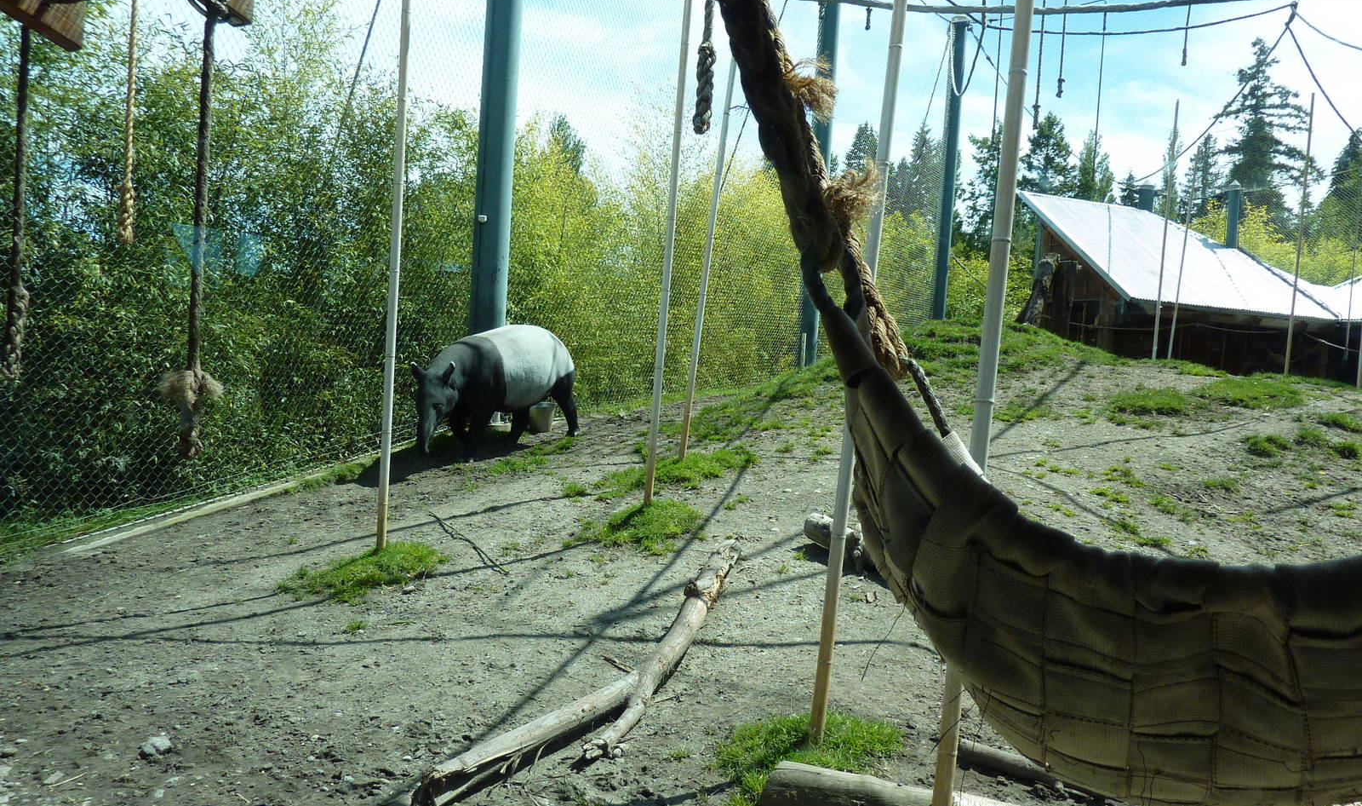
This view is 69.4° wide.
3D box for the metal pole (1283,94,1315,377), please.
[{"bbox_3d":[8.145,-2.204,12.944,0.050,3.704,0.050,5,2,31],"label":"metal pole"}]

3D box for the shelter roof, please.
[{"bbox_3d":[10.114,-2.887,19.702,6.000,2.472,3.186,2,3,-23],"label":"shelter roof"}]

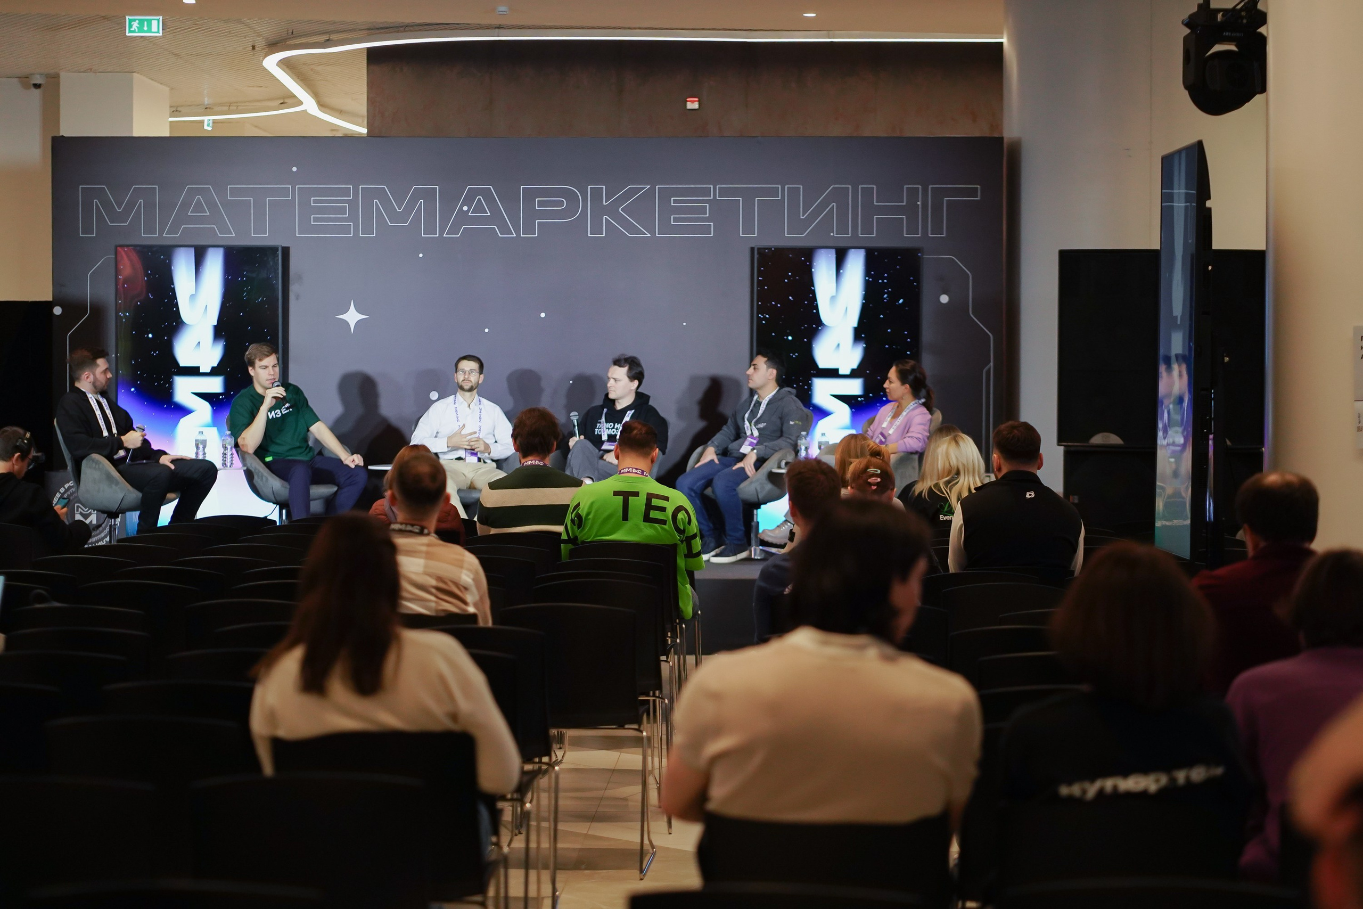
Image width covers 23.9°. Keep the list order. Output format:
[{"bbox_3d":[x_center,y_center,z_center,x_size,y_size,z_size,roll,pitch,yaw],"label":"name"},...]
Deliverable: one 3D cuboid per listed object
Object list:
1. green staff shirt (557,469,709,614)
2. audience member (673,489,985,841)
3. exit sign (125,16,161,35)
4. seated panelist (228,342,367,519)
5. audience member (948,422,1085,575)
[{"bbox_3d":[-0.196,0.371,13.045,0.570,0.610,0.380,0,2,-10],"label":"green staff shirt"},{"bbox_3d":[0.241,0.712,5.500,0.540,1.290,0.780,0,1,3],"label":"audience member"},{"bbox_3d":[-4.324,-3.446,25.914,0.290,0.155,0.050,0,2,0],"label":"exit sign"},{"bbox_3d":[-2.249,-0.024,18.856,0.680,1.270,0.850,-1,2,-27],"label":"seated panelist"},{"bbox_3d":[1.235,0.537,11.868,0.530,1.310,0.780,0,1,0],"label":"audience member"}]

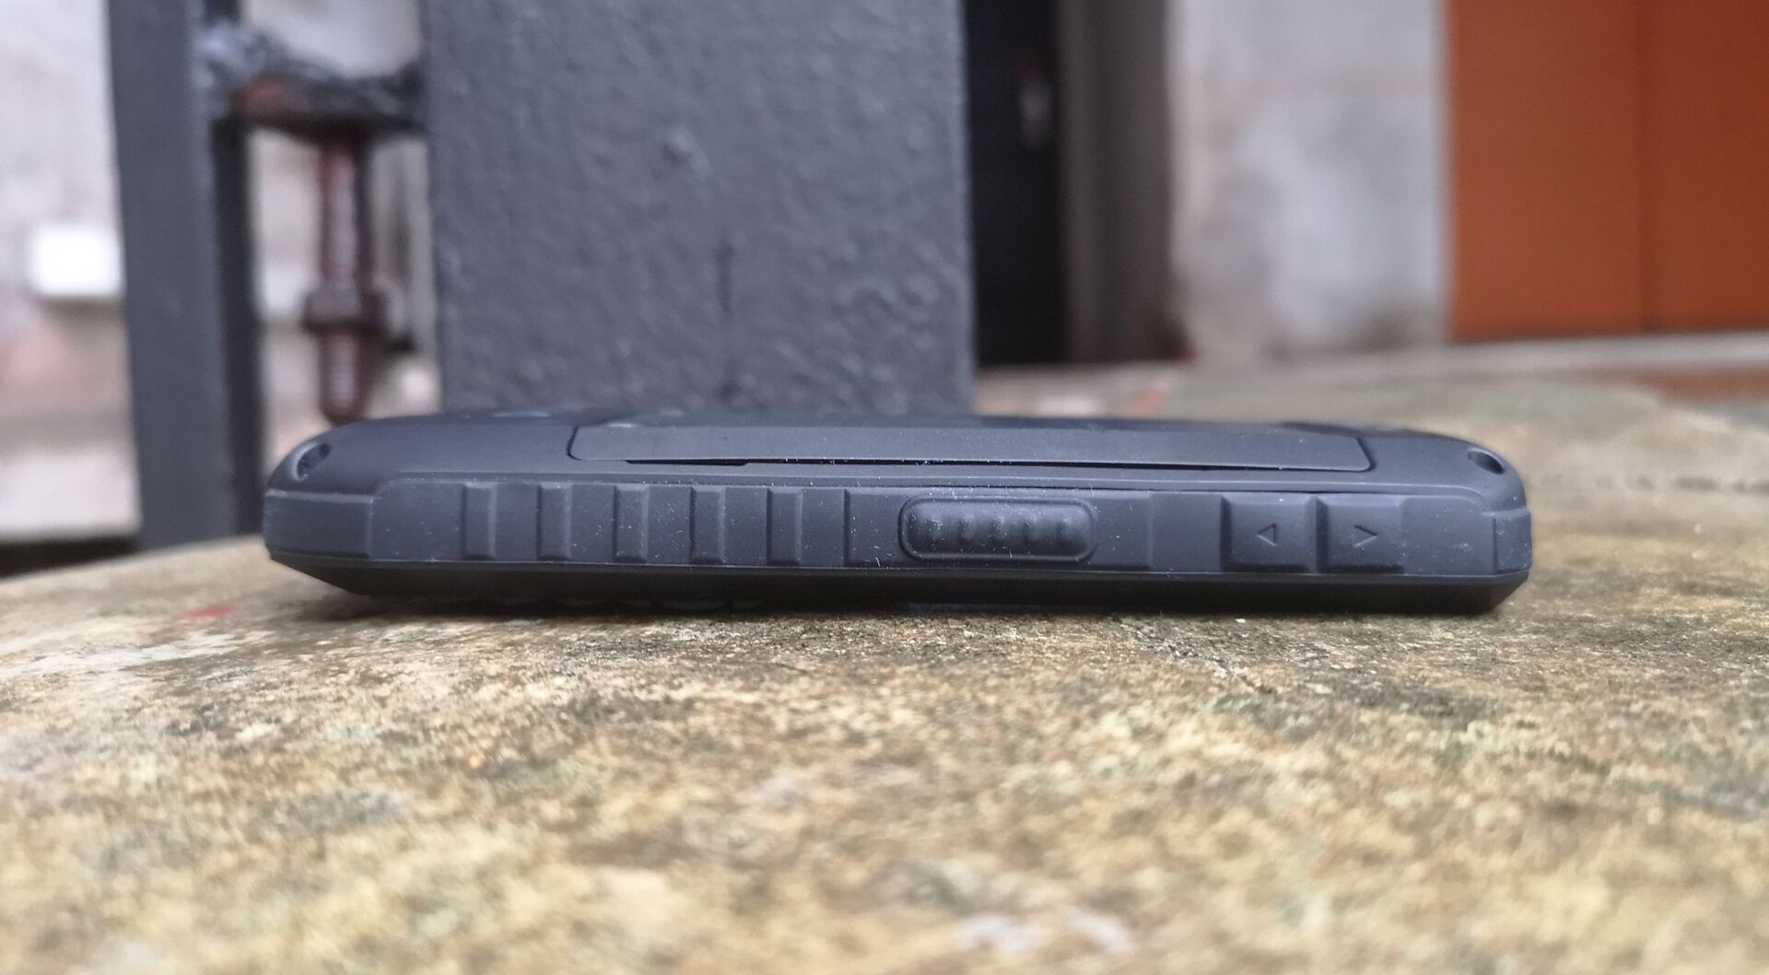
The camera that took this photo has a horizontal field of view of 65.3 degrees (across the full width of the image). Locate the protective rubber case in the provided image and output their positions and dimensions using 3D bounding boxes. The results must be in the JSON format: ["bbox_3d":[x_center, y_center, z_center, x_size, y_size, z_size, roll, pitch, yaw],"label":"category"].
[{"bbox_3d":[0.002,0.001,0.174,0.139,0.019,0.061,1,3,3],"label":"protective rubber case"}]

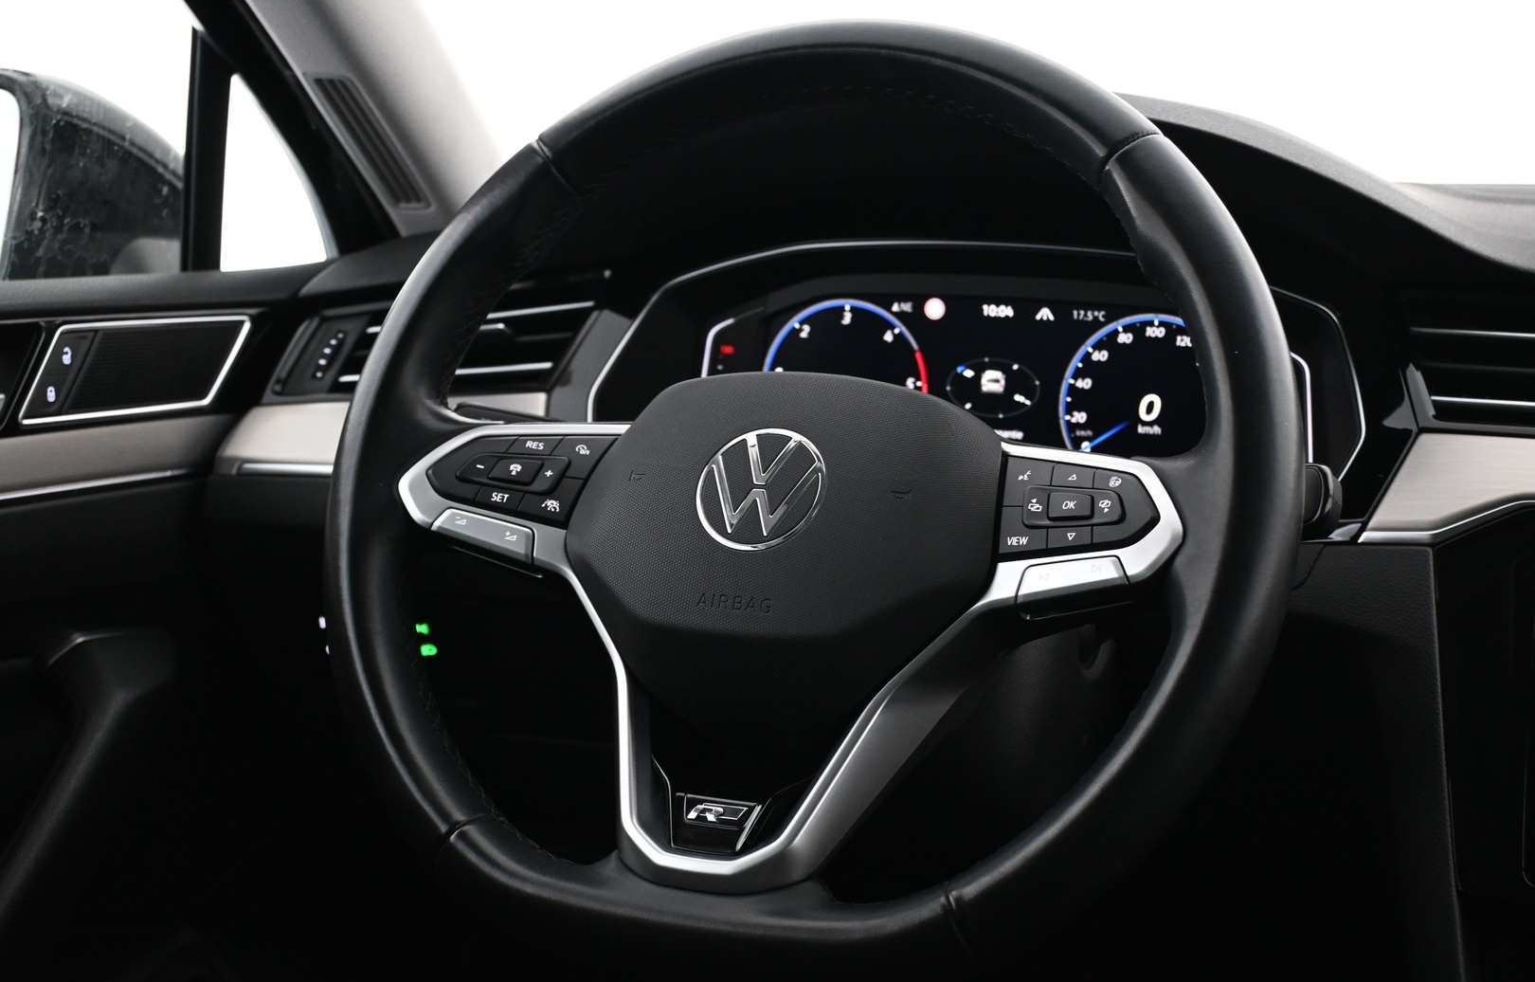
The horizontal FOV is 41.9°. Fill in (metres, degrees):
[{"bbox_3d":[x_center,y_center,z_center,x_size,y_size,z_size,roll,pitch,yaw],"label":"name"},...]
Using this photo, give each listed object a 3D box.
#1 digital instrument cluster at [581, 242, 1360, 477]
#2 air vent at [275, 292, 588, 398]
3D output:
[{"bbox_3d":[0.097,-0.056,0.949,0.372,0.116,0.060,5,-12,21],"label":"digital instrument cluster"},{"bbox_3d":[-0.168,-0.070,1.033,0.168,0.054,0.040,-1,-11,12],"label":"air vent"}]

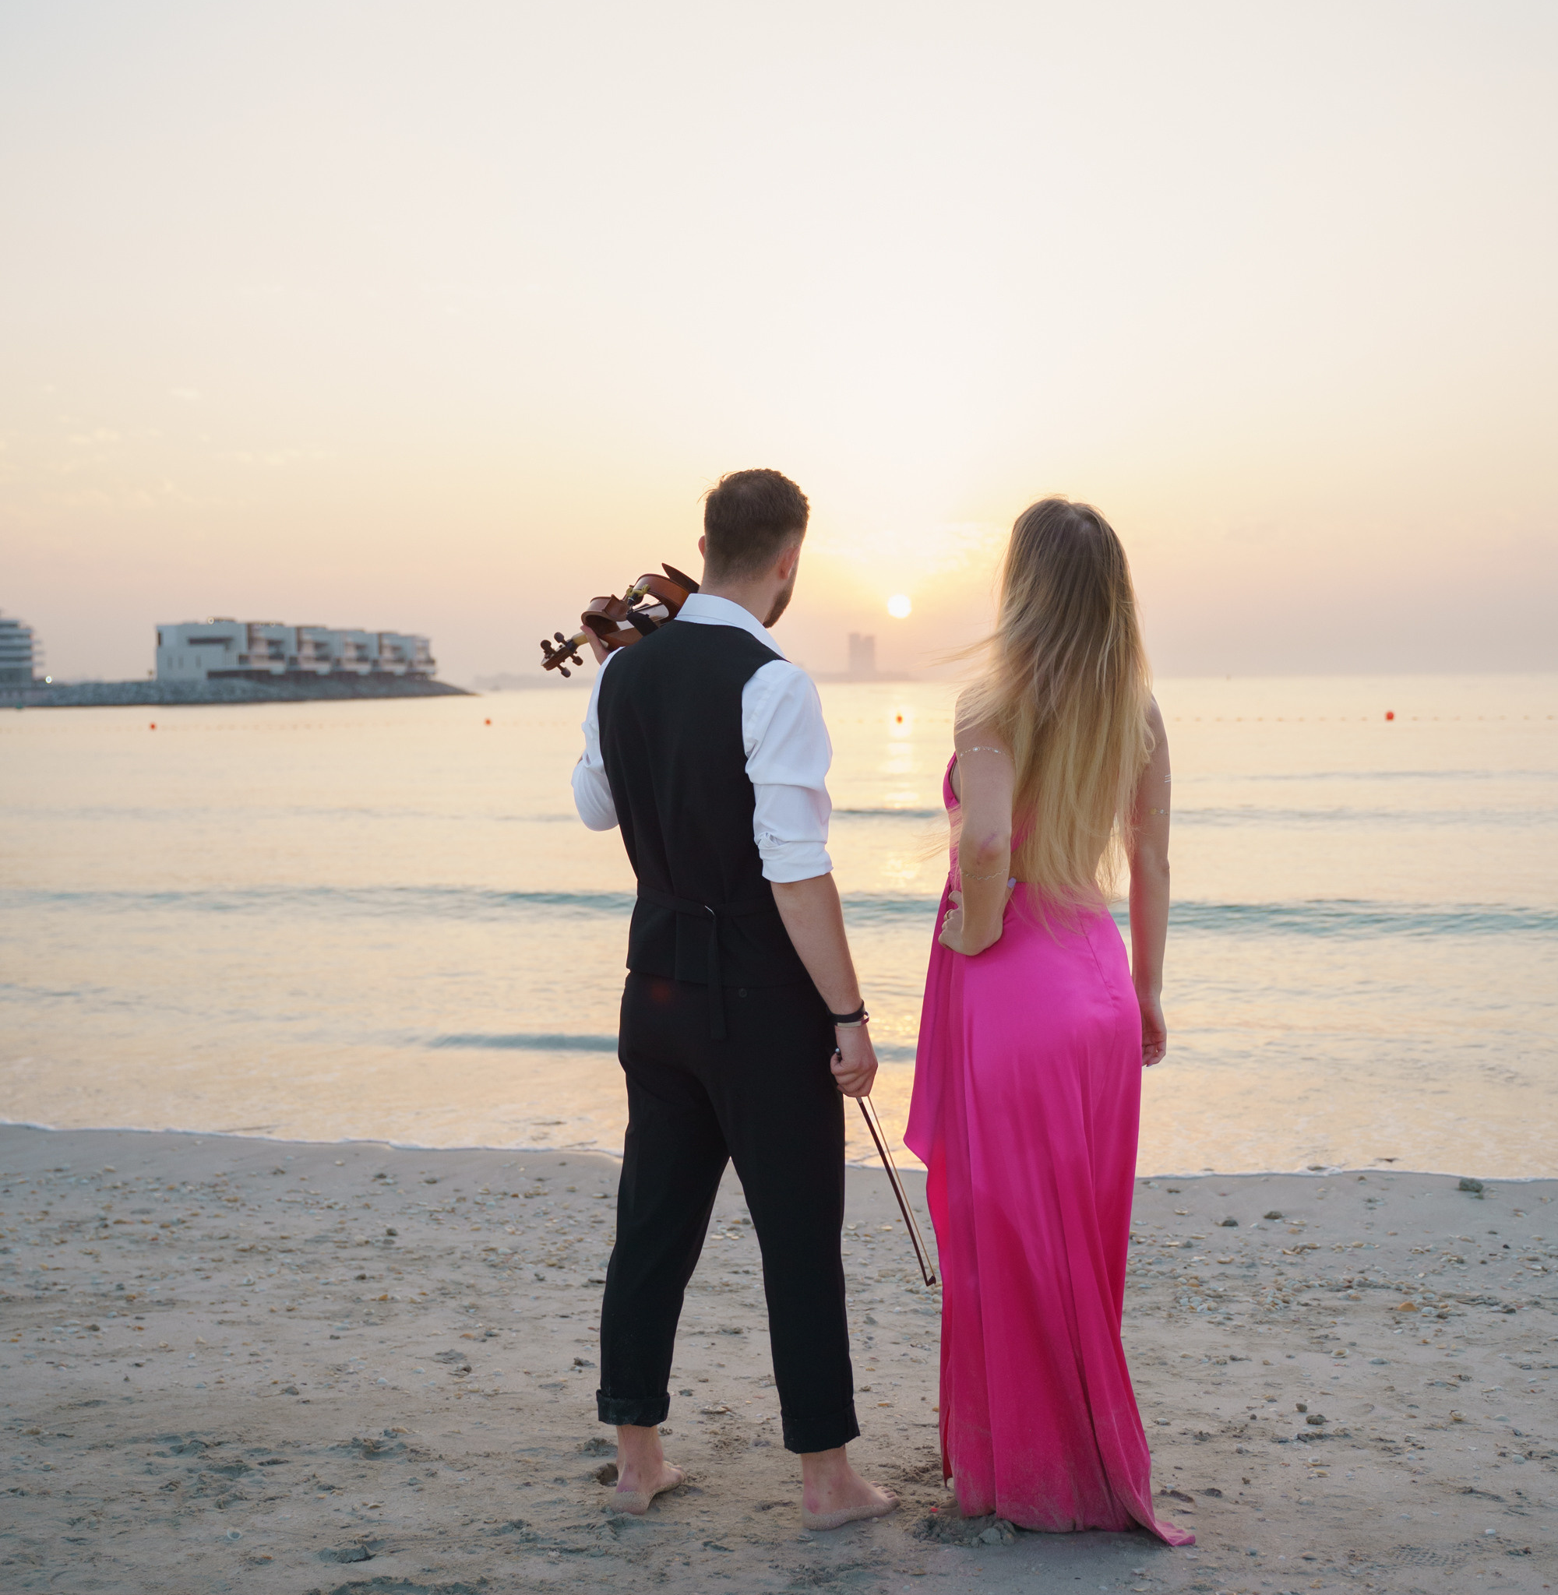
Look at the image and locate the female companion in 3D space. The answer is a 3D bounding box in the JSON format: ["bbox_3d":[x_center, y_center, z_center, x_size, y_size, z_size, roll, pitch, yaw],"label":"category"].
[{"bbox_3d":[0.459,0.339,3.067,0.460,1.710,0.480,-3,4,-27],"label":"female companion"}]

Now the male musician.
[{"bbox_3d":[-0.071,0.316,3.116,0.540,1.770,0.450,0,4,18],"label":"male musician"}]

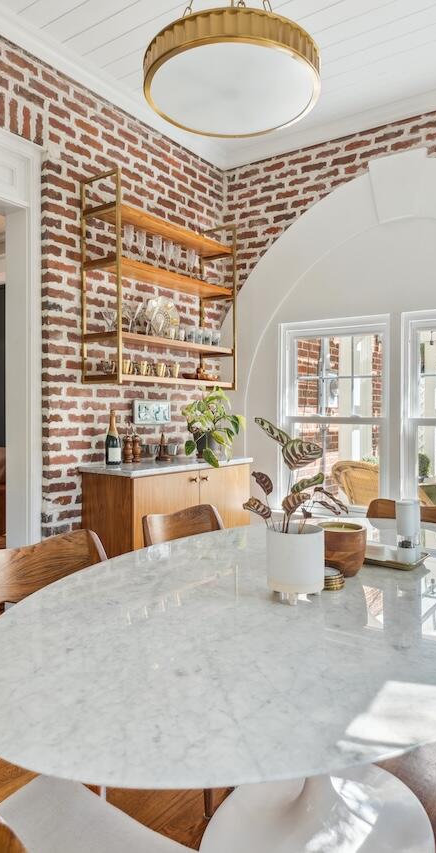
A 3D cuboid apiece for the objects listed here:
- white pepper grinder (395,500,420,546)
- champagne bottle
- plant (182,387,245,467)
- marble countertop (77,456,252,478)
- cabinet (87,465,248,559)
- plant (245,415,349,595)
[{"bbox_3d":[0.647,0.331,1.815,0.077,0.152,0.077,1,1,37],"label":"white pepper grinder"},{"bbox_3d":[-0.592,0.060,3.020,0.088,0.303,0.088,0,1,-23],"label":"champagne bottle"},{"bbox_3d":[-0.030,0.000,3.500,0.360,0.500,0.370,0,1,0],"label":"plant"},{"bbox_3d":[-0.270,0.238,3.316,0.470,0.026,1.170,1,1,37],"label":"marble countertop"},{"bbox_3d":[-0.280,0.679,3.330,0.450,0.856,1.130,1,1,37],"label":"cabinet"},{"bbox_3d":[0.192,0.203,1.320,0.260,0.455,0.230,0,1,0],"label":"plant"}]

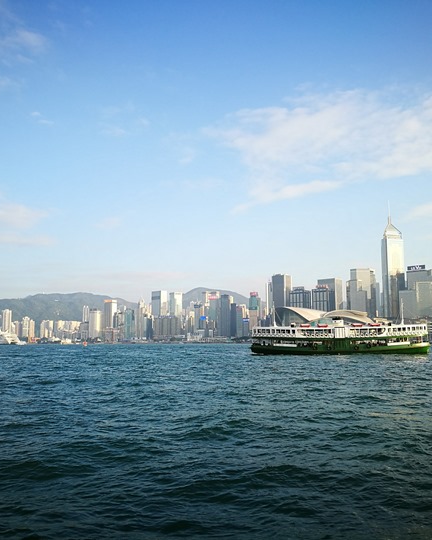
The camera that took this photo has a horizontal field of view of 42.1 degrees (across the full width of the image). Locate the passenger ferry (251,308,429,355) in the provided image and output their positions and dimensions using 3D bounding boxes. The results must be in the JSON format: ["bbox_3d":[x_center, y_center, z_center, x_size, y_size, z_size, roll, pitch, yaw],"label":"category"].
[{"bbox_3d":[23.788,11.976,110.076,34.200,8.900,8.800,-1,-7,10],"label":"passenger ferry"}]

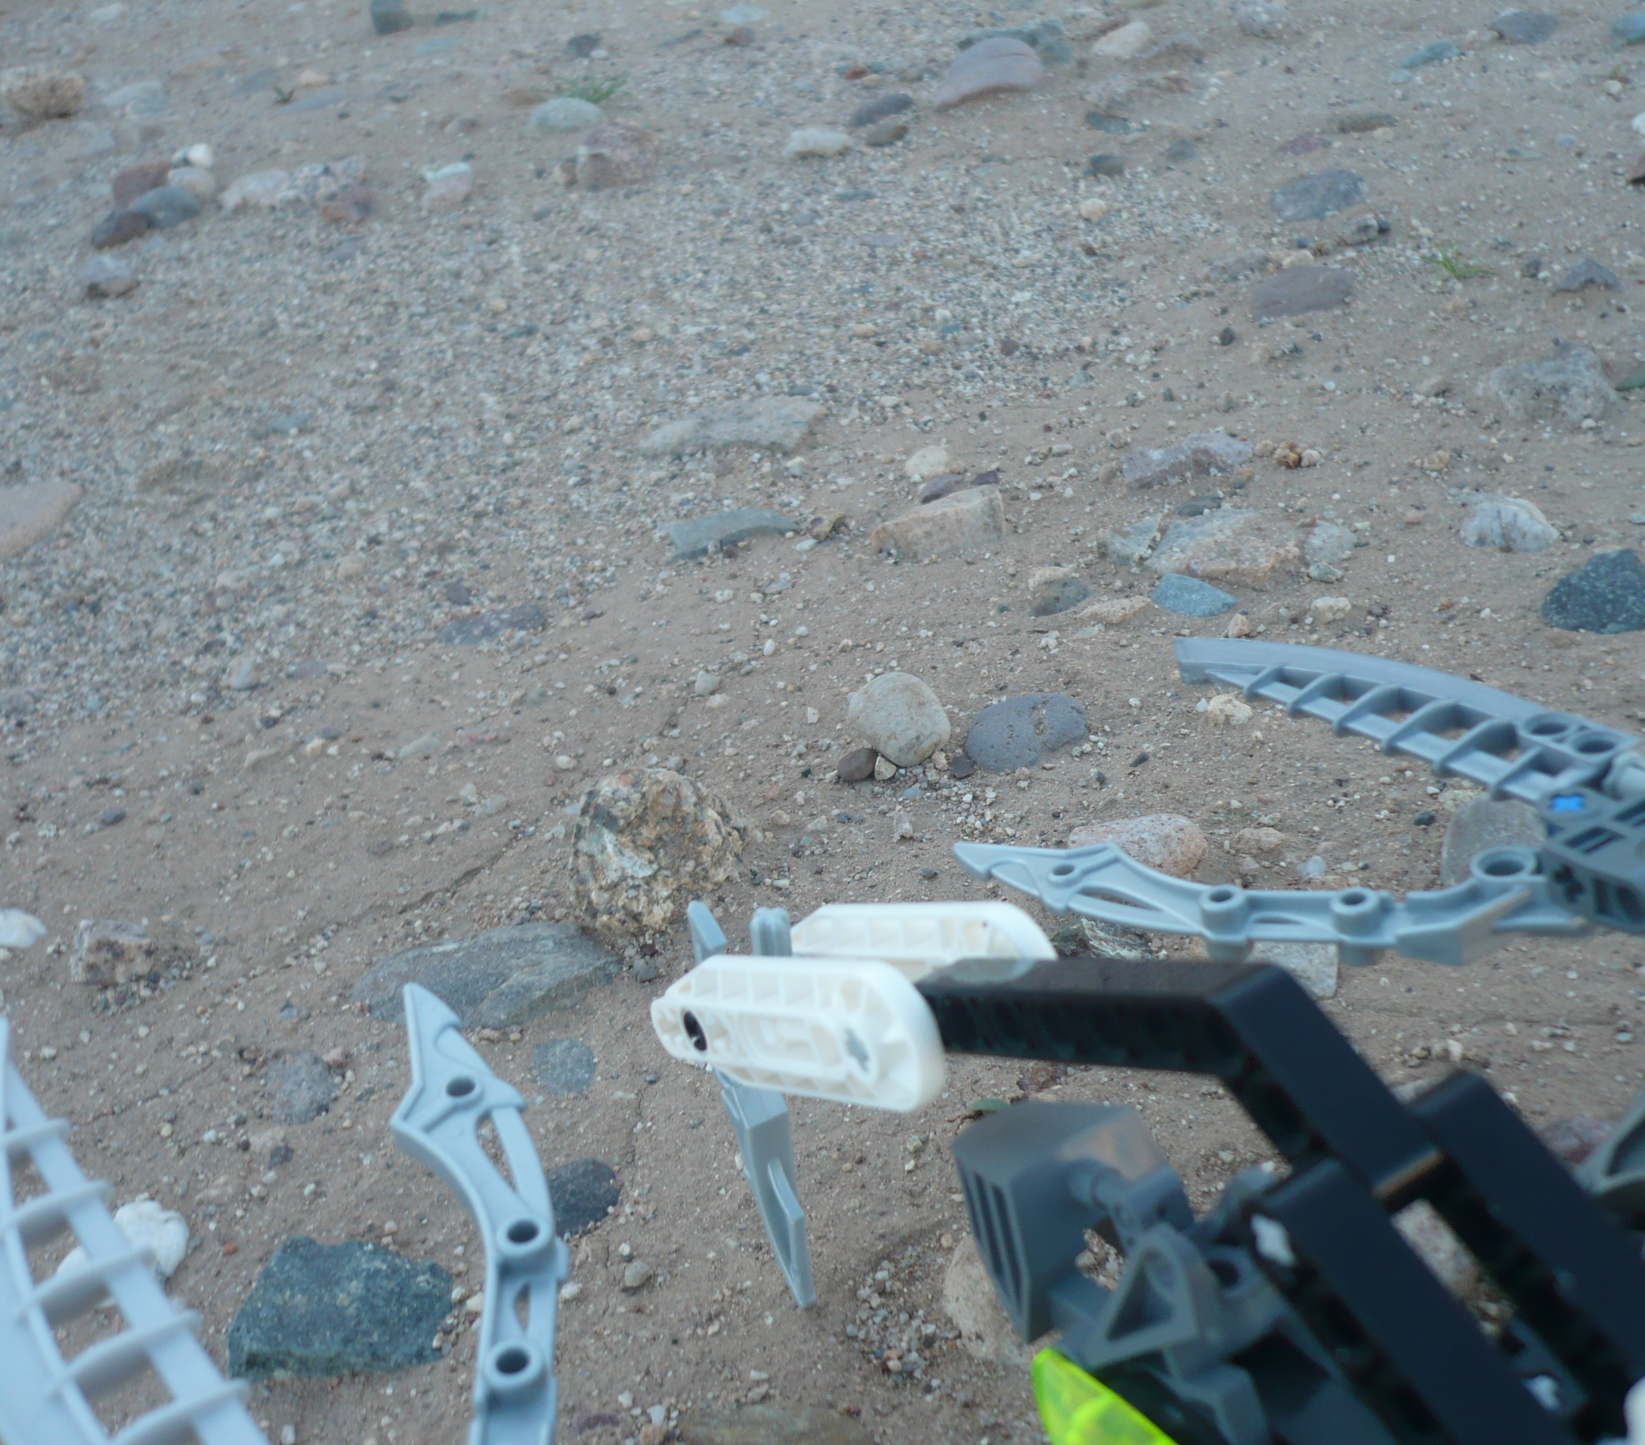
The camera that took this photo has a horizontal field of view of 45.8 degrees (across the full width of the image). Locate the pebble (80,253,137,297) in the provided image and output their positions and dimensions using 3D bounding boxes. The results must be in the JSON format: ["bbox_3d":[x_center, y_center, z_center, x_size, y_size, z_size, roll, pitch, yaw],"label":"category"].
[{"bbox_3d":[-0.221,-0.139,0.604,0.018,0.010,0.015,-18,39,-15],"label":"pebble"}]

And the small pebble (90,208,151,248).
[{"bbox_3d":[-0.229,-0.161,0.635,0.014,0.009,0.020,26,47,35],"label":"small pebble"}]

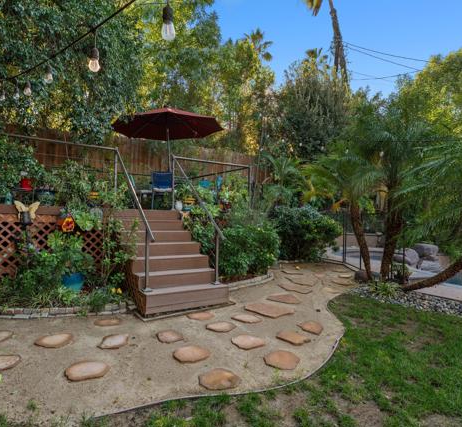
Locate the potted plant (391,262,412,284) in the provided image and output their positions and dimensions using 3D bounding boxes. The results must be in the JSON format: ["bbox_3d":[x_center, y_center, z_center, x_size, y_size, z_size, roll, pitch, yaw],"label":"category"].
[{"bbox_3d":[3.364,1.152,5.886,0.360,0.420,0.360,1,-1,0],"label":"potted plant"}]

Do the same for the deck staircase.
[{"bbox_3d":[-1.015,0.606,4.805,1.200,1.339,1.753,1,-1,-33],"label":"deck staircase"}]

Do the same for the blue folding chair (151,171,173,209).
[{"bbox_3d":[-1.552,-0.486,6.858,0.520,0.891,0.550,1,-1,-9],"label":"blue folding chair"}]

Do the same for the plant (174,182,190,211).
[{"bbox_3d":[-1.004,-0.325,6.105,0.350,0.603,0.350,1,-1,0],"label":"plant"}]

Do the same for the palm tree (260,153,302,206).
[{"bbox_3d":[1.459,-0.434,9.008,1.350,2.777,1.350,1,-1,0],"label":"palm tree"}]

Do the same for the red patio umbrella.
[{"bbox_3d":[-1.505,-1.287,7.120,2.640,2.503,2.640,1,-1,0],"label":"red patio umbrella"}]

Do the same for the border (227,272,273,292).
[{"bbox_3d":[0.388,1.251,5.578,0.250,0.120,1.313,0,-1,40],"label":"border"}]

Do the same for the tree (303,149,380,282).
[{"bbox_3d":[2.284,0.001,6.099,1.550,2.678,1.500,1,-1,0],"label":"tree"}]

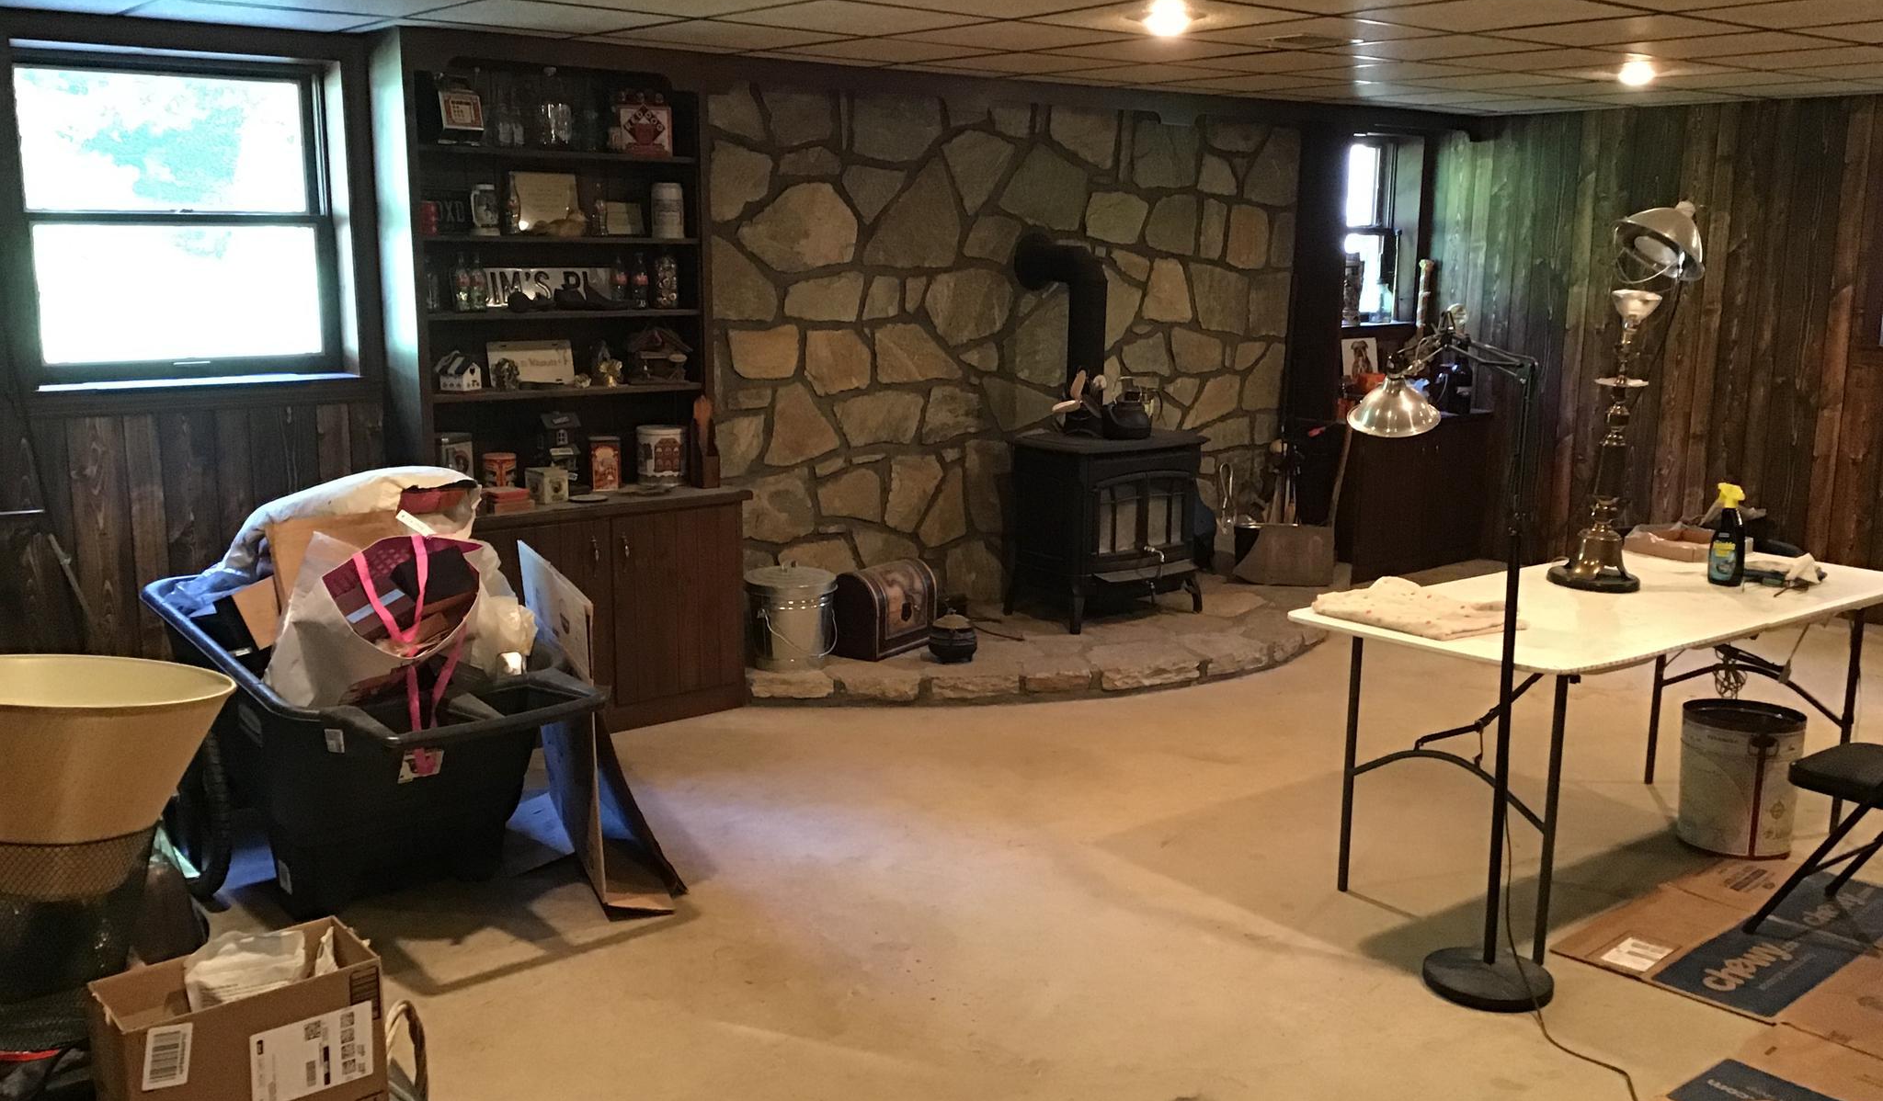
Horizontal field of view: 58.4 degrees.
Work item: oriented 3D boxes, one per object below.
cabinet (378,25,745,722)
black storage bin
[{"bbox_3d":[-1.230,-0.508,5.565,1.080,2.230,0.420,-9,14,-39],"label":"cabinet"},{"bbox_3d":[-1.462,0.522,4.290,0.680,0.670,1.400,-7,13,-35],"label":"black storage bin"}]

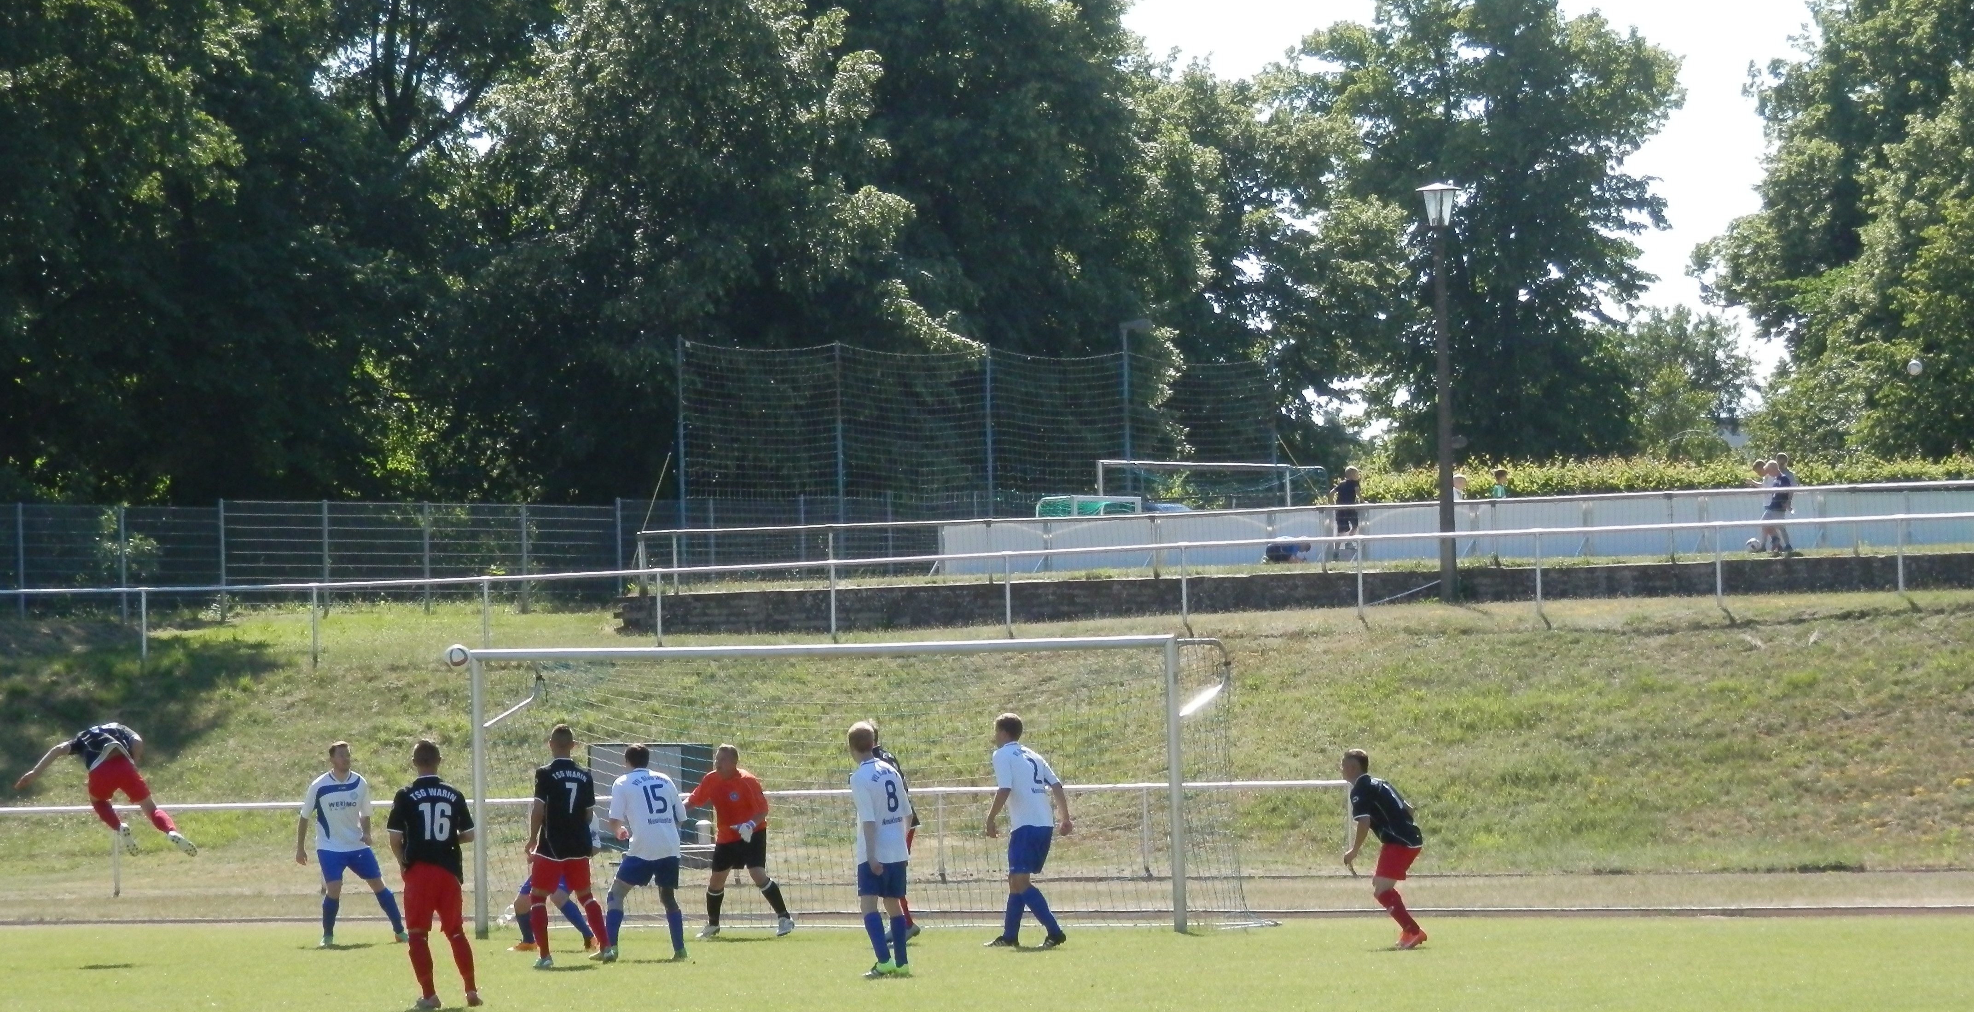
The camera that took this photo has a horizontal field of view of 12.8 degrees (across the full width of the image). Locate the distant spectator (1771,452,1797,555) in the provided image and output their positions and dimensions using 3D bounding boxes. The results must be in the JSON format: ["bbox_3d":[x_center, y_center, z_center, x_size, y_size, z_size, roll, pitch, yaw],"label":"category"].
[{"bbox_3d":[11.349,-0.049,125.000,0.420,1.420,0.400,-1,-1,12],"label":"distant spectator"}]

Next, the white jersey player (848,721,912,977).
[{"bbox_3d":[-0.767,2.477,63.300,0.500,1.820,0.400,0,-2,-38],"label":"white jersey player"}]

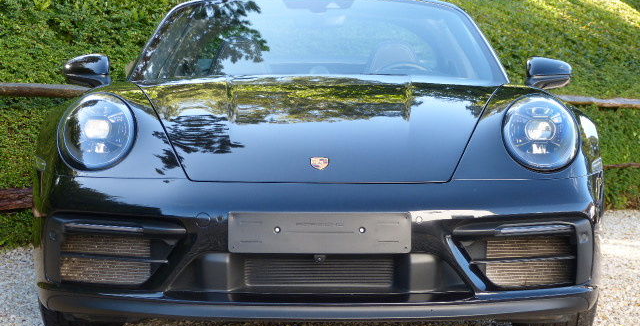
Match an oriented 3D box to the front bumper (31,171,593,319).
[{"bbox_3d":[-0.004,0.248,5.100,1.810,0.420,0.600,0,0,0],"label":"front bumper"}]

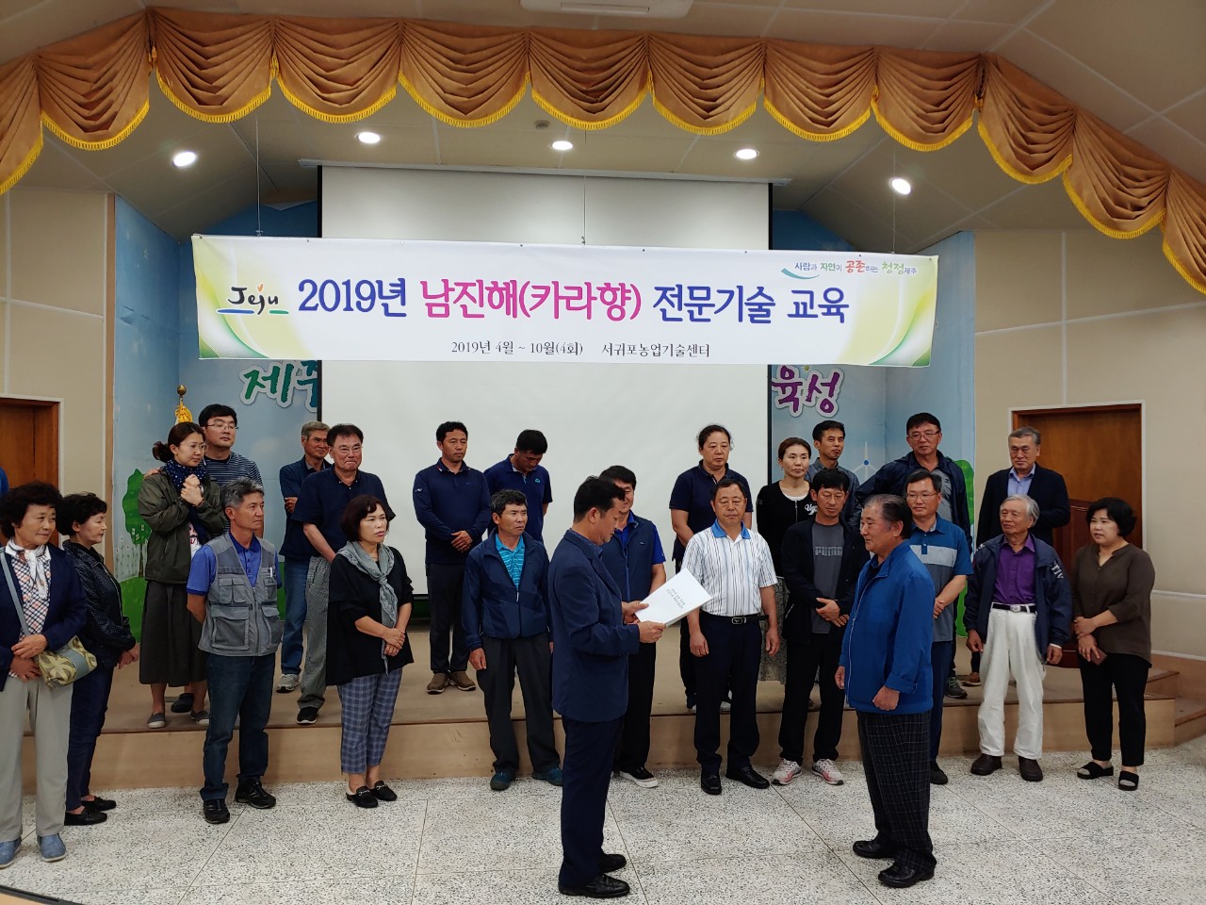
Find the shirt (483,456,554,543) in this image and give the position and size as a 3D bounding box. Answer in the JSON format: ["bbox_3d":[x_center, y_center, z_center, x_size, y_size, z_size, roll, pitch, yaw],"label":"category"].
[{"bbox_3d":[-0.574,0.356,5.843,0.500,0.680,0.300,1,-1,-18],"label":"shirt"}]

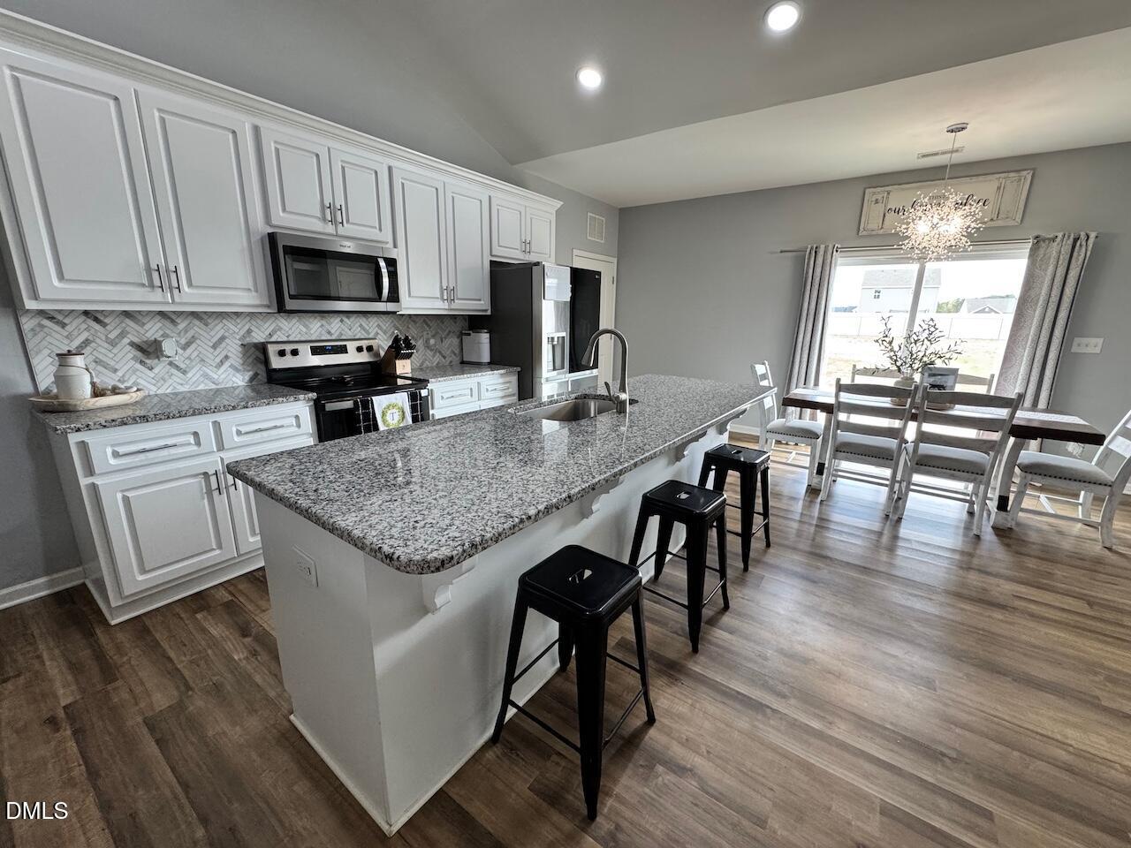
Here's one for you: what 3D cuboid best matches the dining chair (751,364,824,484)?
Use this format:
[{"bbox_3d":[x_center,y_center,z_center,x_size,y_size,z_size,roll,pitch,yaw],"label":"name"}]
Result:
[{"bbox_3d":[2.007,-0.025,4.101,0.590,0.970,0.480,11,17,34],"label":"dining chair"}]

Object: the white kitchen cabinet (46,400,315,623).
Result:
[{"bbox_3d":[-1.951,0.335,2.468,0.593,0.872,0.949,11,17,35],"label":"white kitchen cabinet"}]

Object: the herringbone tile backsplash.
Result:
[{"bbox_3d":[-1.668,-0.541,3.122,0.015,0.445,2.624,11,17,35],"label":"herringbone tile backsplash"}]

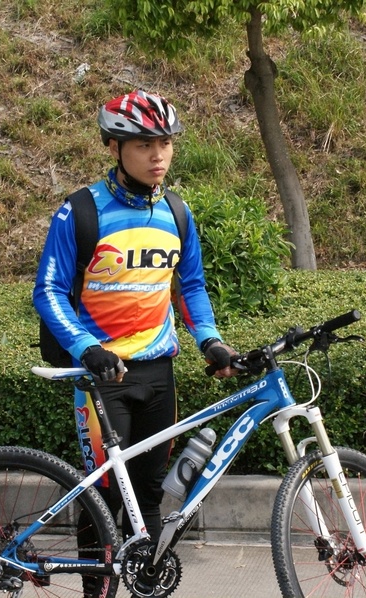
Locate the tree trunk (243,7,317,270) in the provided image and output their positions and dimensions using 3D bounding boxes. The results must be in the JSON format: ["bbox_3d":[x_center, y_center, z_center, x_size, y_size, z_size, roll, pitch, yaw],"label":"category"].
[{"bbox_3d":[0.811,-1.339,12.600,0.580,2.320,0.380,-1,6,3],"label":"tree trunk"}]

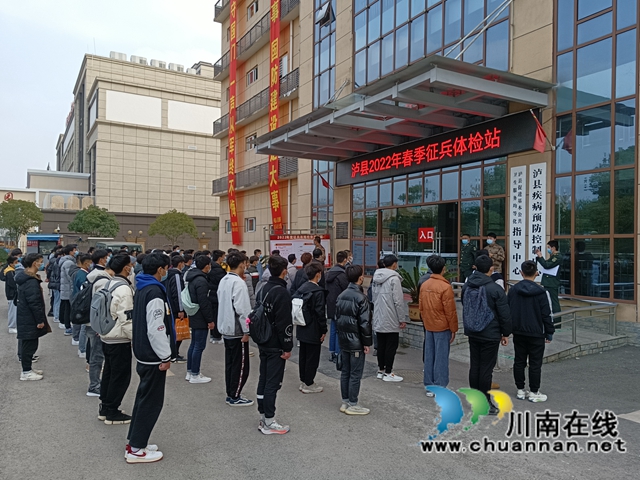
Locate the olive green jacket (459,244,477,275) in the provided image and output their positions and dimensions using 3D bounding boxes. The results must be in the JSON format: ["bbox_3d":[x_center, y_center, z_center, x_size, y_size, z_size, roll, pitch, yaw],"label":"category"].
[{"bbox_3d":[3.676,0.460,12.400,0.330,0.750,0.520,1,0,-29],"label":"olive green jacket"}]

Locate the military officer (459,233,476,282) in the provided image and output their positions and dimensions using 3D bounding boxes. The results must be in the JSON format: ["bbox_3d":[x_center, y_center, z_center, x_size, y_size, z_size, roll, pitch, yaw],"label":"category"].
[{"bbox_3d":[3.676,0.743,12.400,0.340,1.760,0.520,1,0,-29],"label":"military officer"}]

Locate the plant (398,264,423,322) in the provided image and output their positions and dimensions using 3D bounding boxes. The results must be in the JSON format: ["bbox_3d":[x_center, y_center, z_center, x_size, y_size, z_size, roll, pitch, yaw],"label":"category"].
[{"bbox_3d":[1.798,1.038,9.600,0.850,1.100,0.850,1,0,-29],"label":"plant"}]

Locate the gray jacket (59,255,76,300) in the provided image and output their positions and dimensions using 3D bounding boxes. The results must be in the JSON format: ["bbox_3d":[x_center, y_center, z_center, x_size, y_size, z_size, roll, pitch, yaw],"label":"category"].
[{"bbox_3d":[-5.139,0.766,10.200,0.380,0.900,0.550,1,0,-29],"label":"gray jacket"}]

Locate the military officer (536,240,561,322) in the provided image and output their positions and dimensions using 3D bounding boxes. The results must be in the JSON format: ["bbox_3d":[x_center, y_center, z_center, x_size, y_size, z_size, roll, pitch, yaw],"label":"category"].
[{"bbox_3d":[4.640,0.912,10.050,0.460,1.780,0.530,1,0,-14],"label":"military officer"}]

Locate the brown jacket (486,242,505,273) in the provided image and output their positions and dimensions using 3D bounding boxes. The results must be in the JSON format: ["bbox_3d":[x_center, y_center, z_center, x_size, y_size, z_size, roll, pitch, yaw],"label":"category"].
[{"bbox_3d":[4.102,0.434,11.700,0.360,0.720,0.540,1,-1,-35],"label":"brown jacket"}]

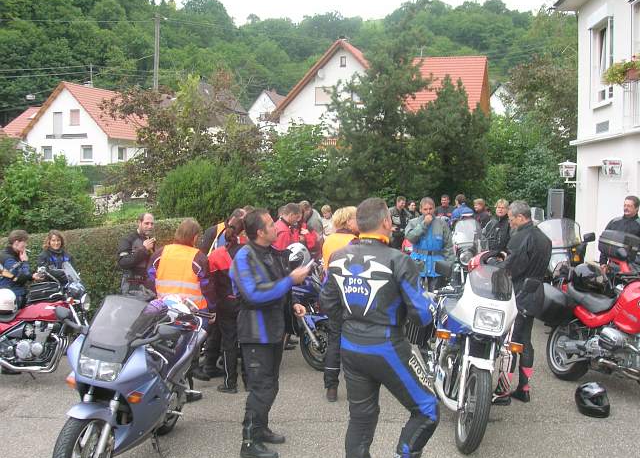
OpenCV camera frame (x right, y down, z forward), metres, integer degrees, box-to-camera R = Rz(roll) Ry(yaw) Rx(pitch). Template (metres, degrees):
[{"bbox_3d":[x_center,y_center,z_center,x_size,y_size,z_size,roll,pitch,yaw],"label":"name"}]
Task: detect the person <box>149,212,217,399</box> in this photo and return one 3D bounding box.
[{"bbox_3d":[-1.269,0.708,6.484,0.620,1.690,0.420,1,2,18],"label":"person"}]

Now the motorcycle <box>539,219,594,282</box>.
[{"bbox_3d":[3.243,0.648,9.434,0.880,1.460,2.150,1,2,19],"label":"motorcycle"}]

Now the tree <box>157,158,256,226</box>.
[{"bbox_3d":[-2.343,-0.178,14.505,2.100,2.600,2.000,0,2,0],"label":"tree"}]

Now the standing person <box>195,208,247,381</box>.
[{"bbox_3d":[-1.021,0.645,7.282,0.580,1.740,0.560,-2,3,-41],"label":"standing person"}]

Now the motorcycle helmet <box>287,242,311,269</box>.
[{"bbox_3d":[-0.233,0.311,7.619,0.320,0.270,0.250,-2,3,-41],"label":"motorcycle helmet"}]

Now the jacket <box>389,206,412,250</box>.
[{"bbox_3d":[1.399,-0.005,12.210,0.500,0.730,0.360,-1,3,-23],"label":"jacket"}]

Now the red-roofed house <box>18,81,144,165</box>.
[{"bbox_3d":[-18.861,-8.085,61.152,9.000,7.800,9.500,1,2,21],"label":"red-roofed house"}]

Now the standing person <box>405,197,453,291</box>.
[{"bbox_3d":[1.250,0.505,8.232,0.560,1.770,0.420,0,3,8],"label":"standing person"}]

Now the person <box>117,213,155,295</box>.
[{"bbox_3d":[-2.040,0.668,7.839,0.450,1.690,0.520,2,3,35],"label":"person"}]

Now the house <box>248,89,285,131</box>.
[{"bbox_3d":[-9.500,-24.551,152.028,8.200,9.300,11.000,1,3,26],"label":"house"}]

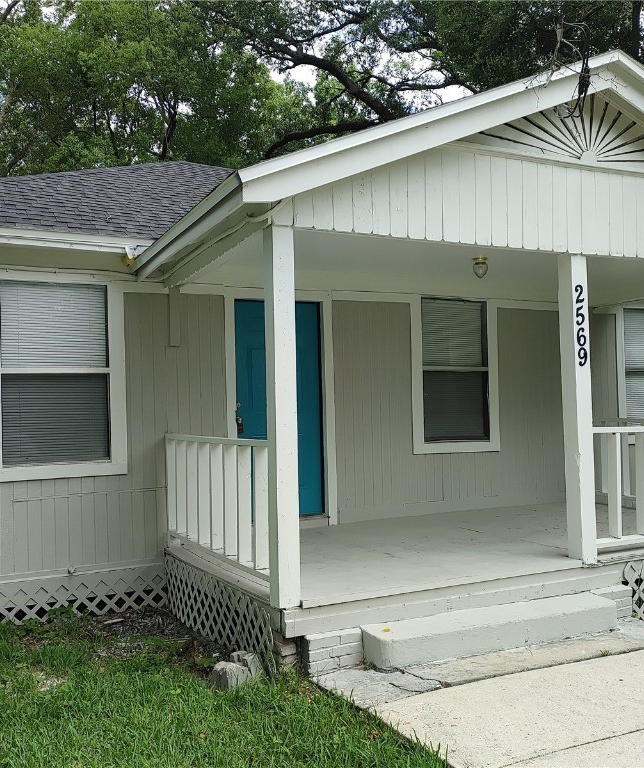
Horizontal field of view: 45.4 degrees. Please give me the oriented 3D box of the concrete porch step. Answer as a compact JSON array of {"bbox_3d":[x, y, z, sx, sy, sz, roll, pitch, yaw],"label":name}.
[{"bbox_3d":[1.053,1.489,4.707,1.732,0.159,0.299,-1,-1,-26],"label":"concrete porch step"}]

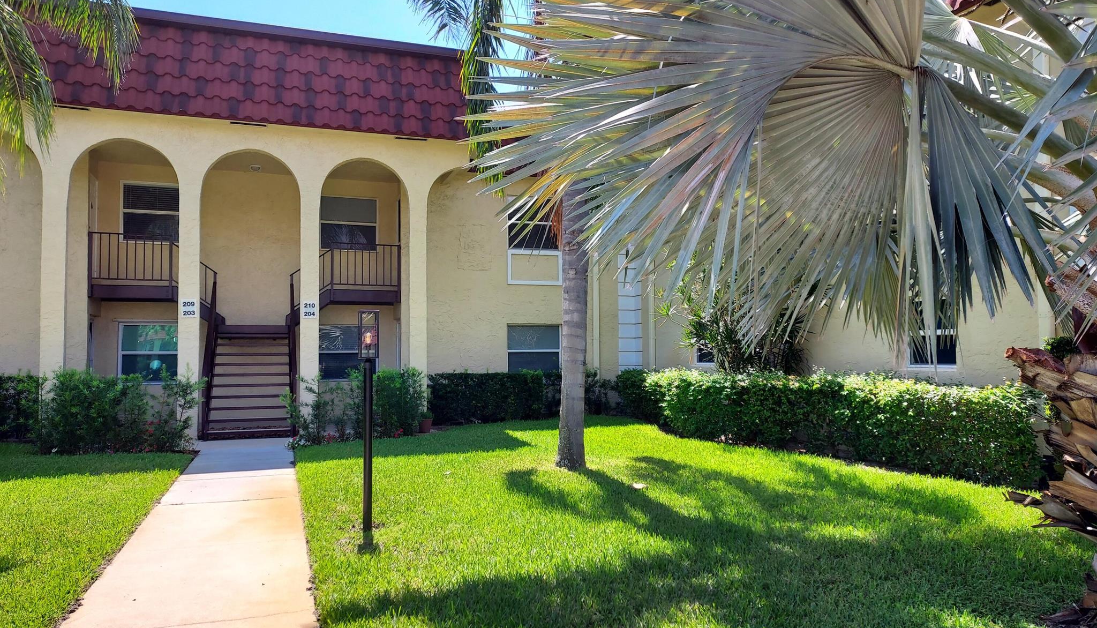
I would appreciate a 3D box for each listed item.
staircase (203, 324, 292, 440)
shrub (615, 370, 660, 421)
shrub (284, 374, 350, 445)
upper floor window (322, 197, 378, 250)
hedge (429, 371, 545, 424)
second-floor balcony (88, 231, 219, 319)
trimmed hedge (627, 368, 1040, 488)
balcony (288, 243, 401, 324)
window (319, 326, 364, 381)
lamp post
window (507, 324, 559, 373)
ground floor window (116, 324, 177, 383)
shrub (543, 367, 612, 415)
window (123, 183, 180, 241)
[{"bbox_3d":[-5.660,1.238,14.548,1.485,2.007,2.686,1,-3,-20],"label":"staircase"},{"bbox_3d":[2.019,1.761,17.085,0.950,1.074,0.950,1,-3,-20],"label":"shrub"},{"bbox_3d":[-3.876,1.566,12.818,1.100,1.169,0.900,1,-3,-20],"label":"shrub"},{"bbox_3d":[-4.595,-2.069,17.508,1.362,1.253,0.100,1,-3,-20],"label":"upper floor window"},{"bbox_3d":[-1.412,1.713,15.922,2.540,1.003,0.800,1,-2,-20],"label":"hedge"},{"bbox_3d":[-7.631,-0.683,14.941,2.190,1.579,1.360,1,-2,-20],"label":"second-floor balcony"},{"bbox_3d":[3.976,1.572,12.552,0.853,1.059,7.979,1,-3,-28],"label":"trimmed hedge"},{"bbox_3d":[-4.336,-0.603,16.116,2.208,1.631,1.360,1,-2,-20],"label":"balcony"},{"bbox_3d":[-4.571,0.883,17.384,1.362,1.280,0.100,1,-3,-20],"label":"window"},{"bbox_3d":[-1.425,0.902,6.025,0.150,1.868,0.150,1,-2,-20],"label":"lamp post"},{"bbox_3d":[-0.304,0.829,16.933,1.283,1.200,0.110,1,-2,-20],"label":"window"},{"bbox_3d":[-8.318,0.841,16.055,1.362,1.280,0.100,1,-3,-20],"label":"ground floor window"},{"bbox_3d":[0.558,1.721,16.916,1.663,1.045,0.800,1,-2,-20],"label":"shrub"},{"bbox_3d":[-8.066,-2.061,15.590,1.220,1.228,0.110,1,-2,-20],"label":"window"}]

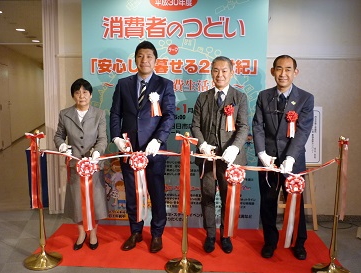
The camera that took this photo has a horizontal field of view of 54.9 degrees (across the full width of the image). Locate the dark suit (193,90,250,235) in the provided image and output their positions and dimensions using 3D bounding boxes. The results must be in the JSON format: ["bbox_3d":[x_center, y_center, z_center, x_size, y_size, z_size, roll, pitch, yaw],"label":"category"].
[{"bbox_3d":[0.329,0.240,3.020,0.487,1.336,0.400,2,9,6],"label":"dark suit"}]

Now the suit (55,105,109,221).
[{"bbox_3d":[-0.849,0.244,3.022,0.454,1.034,0.400,0,9,-8],"label":"suit"}]

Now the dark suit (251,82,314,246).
[{"bbox_3d":[0.851,0.266,2.947,0.504,1.402,0.400,4,9,18],"label":"dark suit"}]

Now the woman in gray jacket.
[{"bbox_3d":[-0.845,0.260,2.995,0.458,1.492,0.470,0,9,-8],"label":"woman in gray jacket"}]

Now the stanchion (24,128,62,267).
[{"bbox_3d":[-1.113,0.493,2.773,0.316,1.087,0.316,1,9,0],"label":"stanchion"}]

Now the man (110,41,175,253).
[{"bbox_3d":[-0.325,0.112,2.971,0.543,1.809,0.470,2,9,6],"label":"man"}]

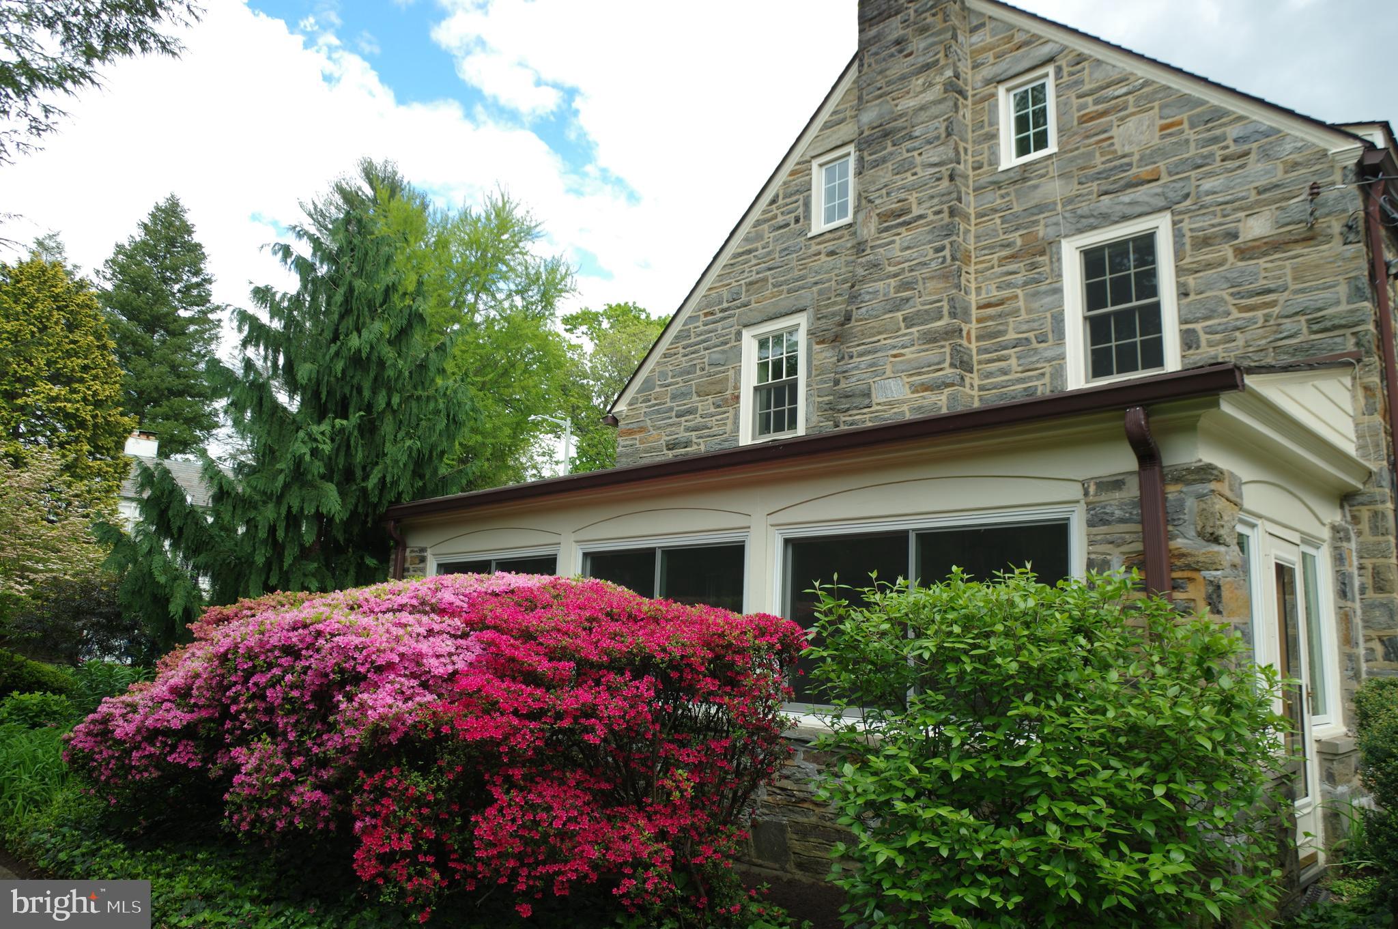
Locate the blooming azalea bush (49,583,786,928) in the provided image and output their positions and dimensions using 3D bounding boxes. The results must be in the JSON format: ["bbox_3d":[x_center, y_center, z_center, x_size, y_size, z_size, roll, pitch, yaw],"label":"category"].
[{"bbox_3d":[-1.962,1.935,7.123,2.800,2.100,5.700,12,-15,-43],"label":"blooming azalea bush"}]

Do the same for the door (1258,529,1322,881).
[{"bbox_3d":[3.871,1.496,6.095,0.780,2.040,0.060,12,-15,-43],"label":"door"}]

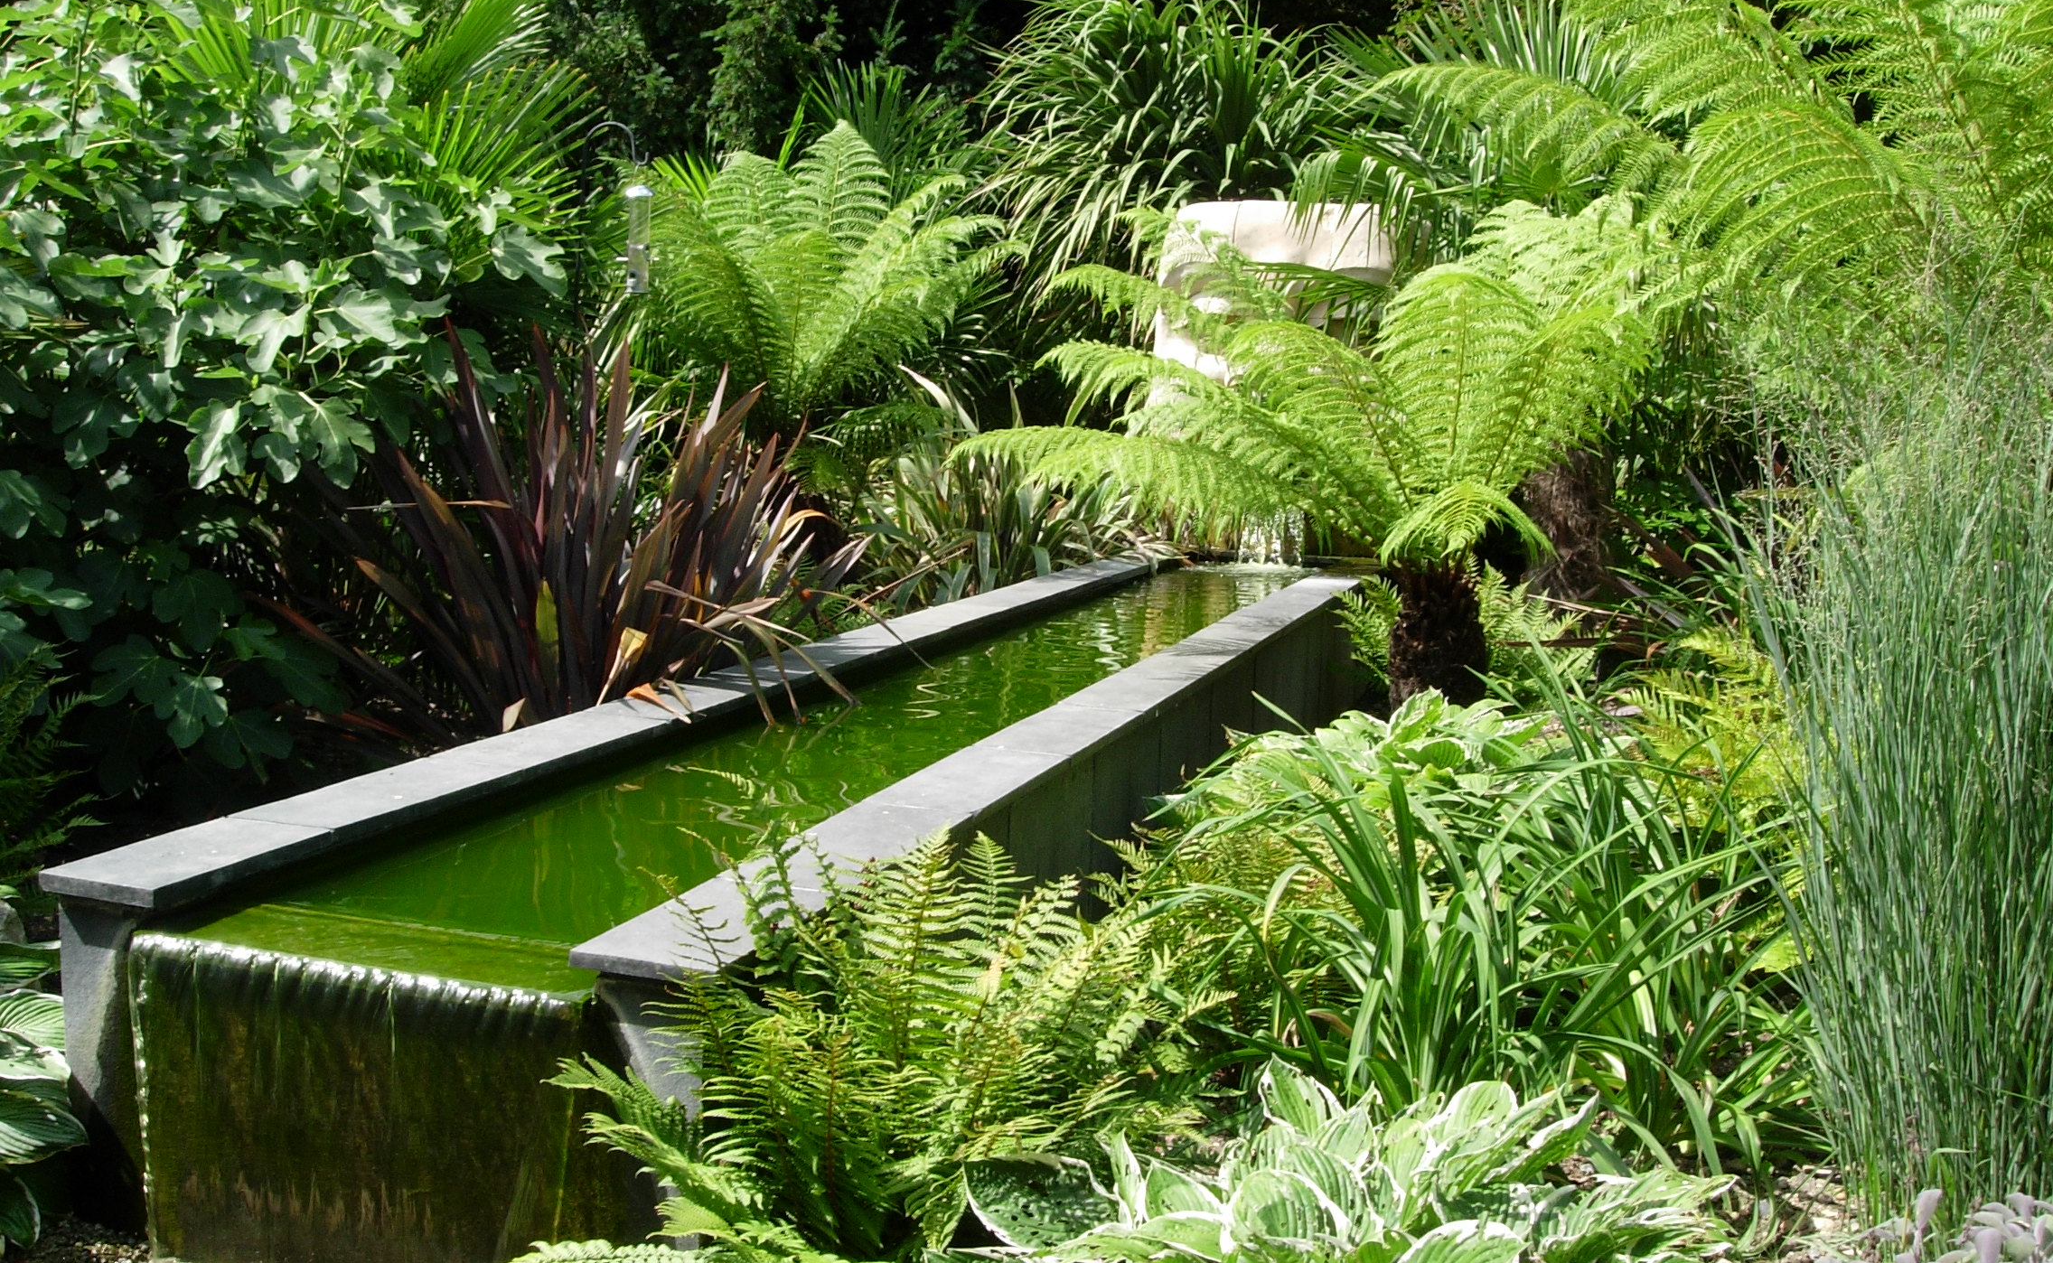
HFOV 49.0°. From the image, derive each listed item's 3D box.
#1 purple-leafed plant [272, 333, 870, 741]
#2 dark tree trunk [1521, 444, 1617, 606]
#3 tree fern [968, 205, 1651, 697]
[{"bbox_3d":[-1.150,-0.213,5.753,1.443,1.085,1.200,4,7,0],"label":"purple-leafed plant"},{"bbox_3d":[2.323,-0.438,9.700,0.394,0.893,0.394,4,7,0],"label":"dark tree trunk"},{"bbox_3d":[0.977,-0.496,7.956,2.390,1.865,2.100,4,7,0],"label":"tree fern"}]

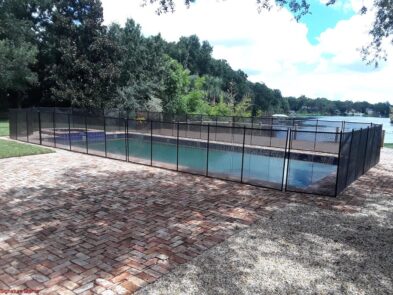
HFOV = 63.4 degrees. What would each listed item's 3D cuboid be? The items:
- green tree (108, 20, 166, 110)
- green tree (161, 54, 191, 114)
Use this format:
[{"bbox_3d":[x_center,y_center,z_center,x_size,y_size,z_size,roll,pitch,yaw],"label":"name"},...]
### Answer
[{"bbox_3d":[-4.800,-6.000,26.000,5.300,8.600,5.000,1,7,0],"label":"green tree"},{"bbox_3d":[-1.850,-5.050,28.000,3.000,5.900,3.000,1,7,0],"label":"green tree"}]

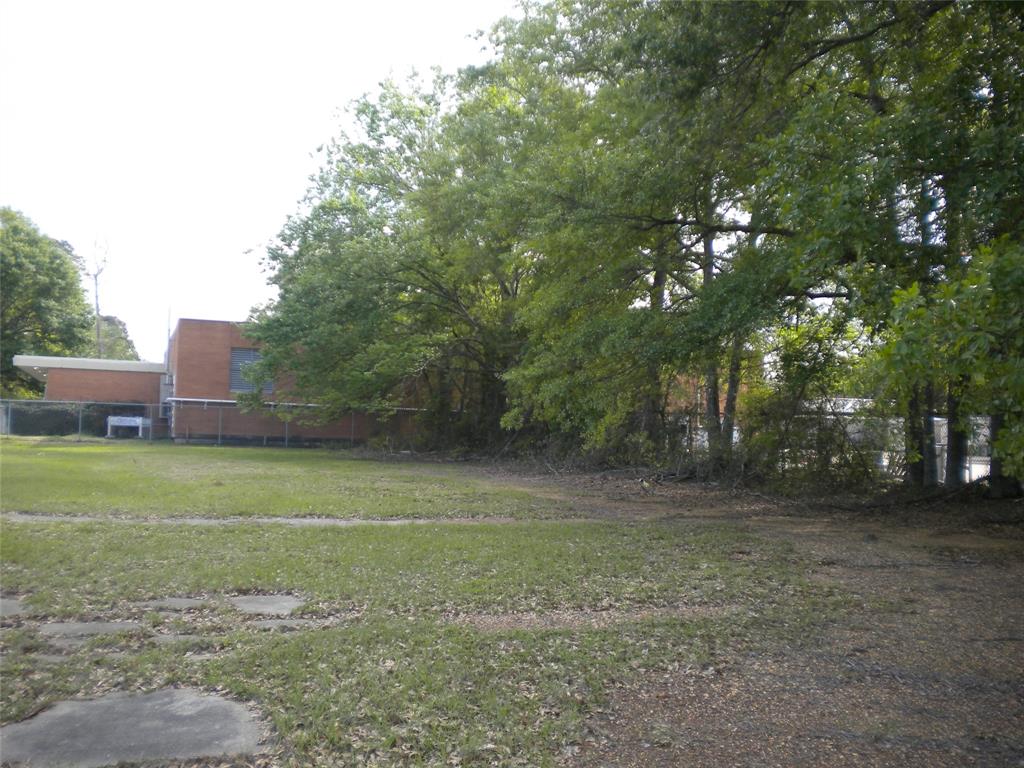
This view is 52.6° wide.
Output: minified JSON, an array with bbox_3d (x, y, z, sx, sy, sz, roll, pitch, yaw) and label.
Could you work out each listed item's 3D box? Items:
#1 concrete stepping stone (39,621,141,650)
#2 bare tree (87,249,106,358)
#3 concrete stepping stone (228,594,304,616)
[{"bbox_3d":[-2.856,1.707,7.000,0.680,0.070,0.840,2,-2,0],"label":"concrete stepping stone"},{"bbox_3d":[-26.422,-2.900,66.000,1.200,11.000,0.400,2,-2,0],"label":"bare tree"},{"bbox_3d":[-1.944,1.762,8.200,0.600,0.070,0.800,2,-2,0],"label":"concrete stepping stone"}]

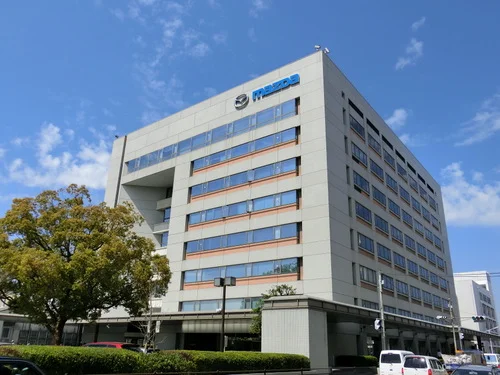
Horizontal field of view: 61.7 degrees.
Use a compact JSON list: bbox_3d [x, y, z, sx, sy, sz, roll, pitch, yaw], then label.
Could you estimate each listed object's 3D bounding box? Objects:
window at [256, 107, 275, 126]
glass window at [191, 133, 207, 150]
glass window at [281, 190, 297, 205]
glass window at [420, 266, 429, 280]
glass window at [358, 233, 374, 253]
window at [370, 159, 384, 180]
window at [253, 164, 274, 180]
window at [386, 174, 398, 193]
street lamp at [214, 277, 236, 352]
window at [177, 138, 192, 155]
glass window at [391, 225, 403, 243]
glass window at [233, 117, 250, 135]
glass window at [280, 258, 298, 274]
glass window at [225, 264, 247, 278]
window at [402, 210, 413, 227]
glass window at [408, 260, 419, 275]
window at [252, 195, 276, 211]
[{"bbox_3d":[1.865,-8.408,49.420,2.780,1.760,0.170,-14,-26,35],"label":"window"},{"bbox_3d":[-7.304,-6.585,60.474,2.860,1.990,0.150,-14,-26,35],"label":"glass window"},{"bbox_3d":[4.253,1.222,45.695,1.901,1.451,0.200,-14,-26,35],"label":"glass window"},{"bbox_3d":[28.789,14.200,68.916,0.150,1.690,4.980,-14,-26,35],"label":"glass window"},{"bbox_3d":[14.199,6.882,51.038,0.150,1.710,4.840,-14,-26,35],"label":"glass window"},{"bbox_3d":[17.408,-2.320,57.202,0.200,1.731,4.761,-14,-26,35],"label":"window"},{"bbox_3d":[1.692,-1.754,49.021,2.732,1.389,0.200,-14,-26,35],"label":"window"},{"bbox_3d":[19.921,-0.528,58.600,0.170,1.620,4.420,-14,-26,35],"label":"window"},{"bbox_3d":[-1.372,7.142,21.382,1.120,5.000,0.400,-14,-26,35],"label":"street lamp"},{"bbox_3d":[-9.325,-5.904,59.781,2.836,2.098,0.180,-14,-26,35],"label":"window"},{"bbox_3d":[20.650,6.656,58.612,0.200,1.693,4.682,-14,-26,35],"label":"glass window"},{"bbox_3d":[-1.143,-7.931,53.954,2.766,2.098,0.180,-14,-26,35],"label":"glass window"},{"bbox_3d":[4.049,8.270,43.832,1.999,1.529,0.180,-14,-26,35],"label":"glass window"},{"bbox_3d":[-1.520,9.042,44.938,2.780,1.360,0.170,-14,-26,35],"label":"glass window"},{"bbox_3d":[24.295,4.822,64.305,0.180,1.682,4.676,-14,-26,35],"label":"window"},{"bbox_3d":[24.105,11.849,61.593,0.180,1.683,4.676,-14,-26,35],"label":"glass window"},{"bbox_3d":[1.505,1.755,45.491,2.780,1.360,0.170,-14,-26,35],"label":"window"}]

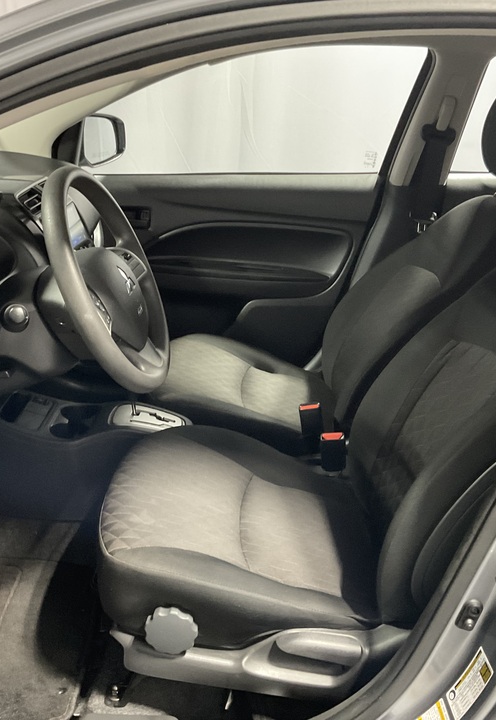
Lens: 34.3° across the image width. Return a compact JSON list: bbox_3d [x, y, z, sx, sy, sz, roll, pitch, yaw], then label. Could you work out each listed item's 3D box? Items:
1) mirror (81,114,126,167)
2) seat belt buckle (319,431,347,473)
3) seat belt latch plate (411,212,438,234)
[{"bbox_3d":[-0.416,-0.630,2.291,0.106,0.146,0.192,8,21,23],"label":"mirror"},{"bbox_3d":[0.167,0.187,1.563,0.046,0.086,0.030,0,20,2],"label":"seat belt buckle"},{"bbox_3d":[0.442,-0.340,2.021,0.068,0.060,0.020,2,19,2],"label":"seat belt latch plate"}]

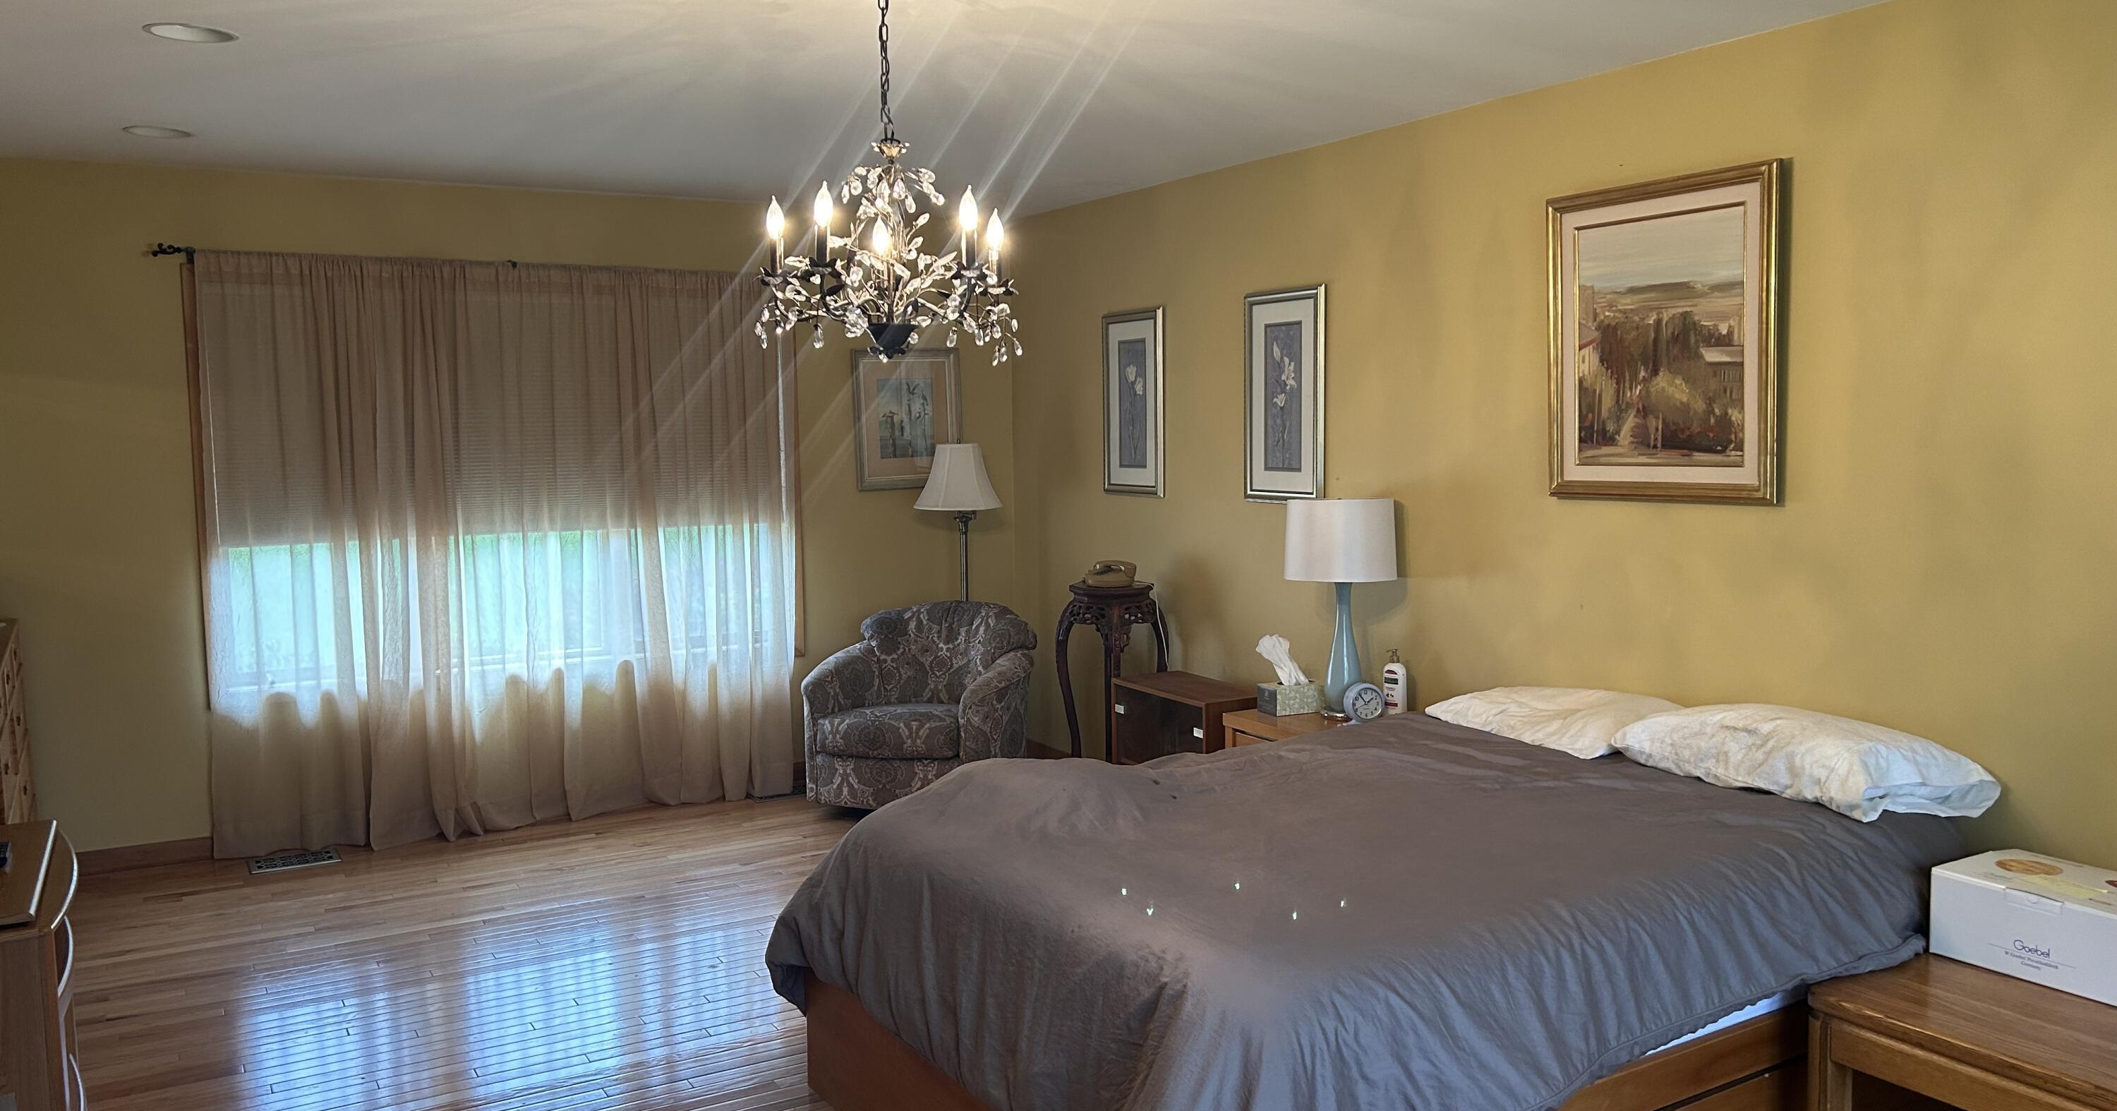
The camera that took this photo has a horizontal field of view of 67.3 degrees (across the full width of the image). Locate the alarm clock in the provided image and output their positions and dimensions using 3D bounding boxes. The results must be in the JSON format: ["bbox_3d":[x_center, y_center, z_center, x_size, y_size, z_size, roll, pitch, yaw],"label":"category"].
[{"bbox_3d":[0.956,0.463,4.970,0.125,0.135,0.060,-2,5,-16],"label":"alarm clock"}]

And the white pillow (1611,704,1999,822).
[{"bbox_3d":[1.667,0.434,3.711,0.430,0.172,0.820,-3,5,-26],"label":"white pillow"}]

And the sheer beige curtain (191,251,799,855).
[{"bbox_3d":[-2.057,-0.041,6.094,2.170,2.135,0.160,-4,5,-31],"label":"sheer beige curtain"}]

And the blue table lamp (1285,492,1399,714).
[{"bbox_3d":[0.891,0.173,5.101,0.364,0.713,0.364,-1,5,0],"label":"blue table lamp"}]

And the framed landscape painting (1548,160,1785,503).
[{"bbox_3d":[1.584,-0.560,4.198,0.045,0.835,0.715,-4,5,-31],"label":"framed landscape painting"}]

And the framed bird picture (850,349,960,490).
[{"bbox_3d":[-0.663,-0.604,7.032,0.525,0.615,0.030,-4,5,-30],"label":"framed bird picture"}]

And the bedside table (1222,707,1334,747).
[{"bbox_3d":[0.889,0.808,5.118,0.460,0.565,0.600,-4,6,-33],"label":"bedside table"}]

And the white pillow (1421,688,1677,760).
[{"bbox_3d":[1.321,0.414,4.291,0.410,0.130,0.690,-4,5,-31],"label":"white pillow"}]

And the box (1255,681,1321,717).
[{"bbox_3d":[0.771,0.471,5.250,0.180,0.088,0.118,-3,5,-24],"label":"box"}]

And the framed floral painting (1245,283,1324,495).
[{"bbox_3d":[0.798,-0.564,5.607,0.030,0.735,0.435,-4,5,-30],"label":"framed floral painting"}]

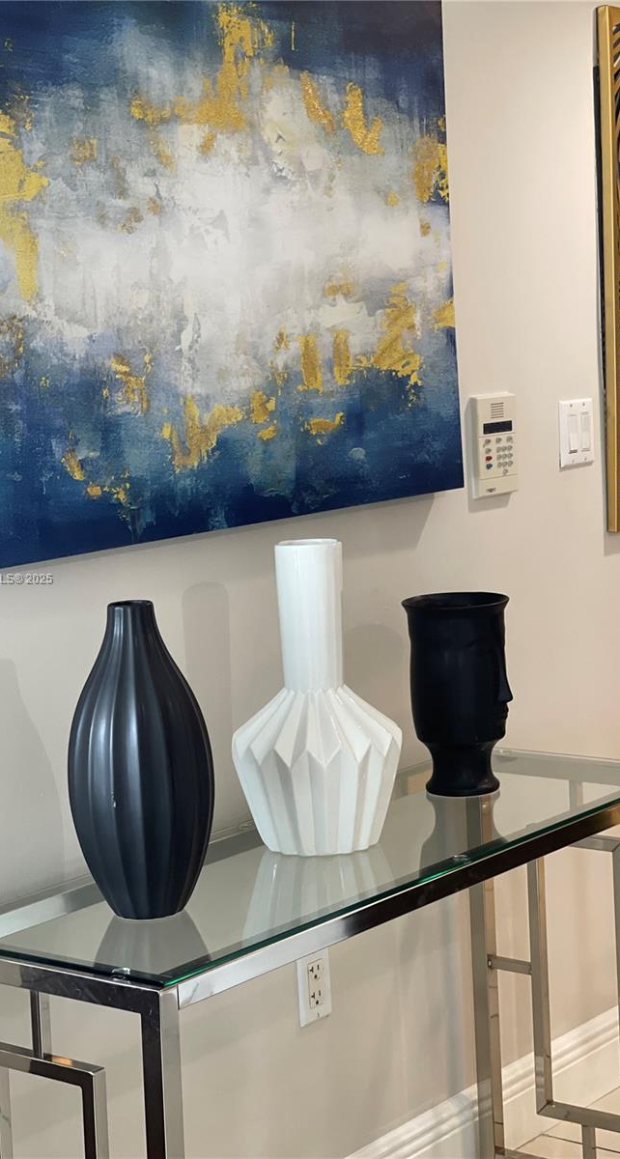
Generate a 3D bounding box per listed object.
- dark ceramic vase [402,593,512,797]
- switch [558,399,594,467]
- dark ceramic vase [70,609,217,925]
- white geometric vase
[{"bbox_3d":[0.226,0.171,3.193,0.166,0.280,0.159,1,8,30],"label":"dark ceramic vase"},{"bbox_3d":[0.469,-0.257,3.775,0.009,0.117,0.115,3,9,38],"label":"switch"},{"bbox_3d":[-0.202,0.215,2.585,0.176,0.377,0.176,-3,7,0],"label":"dark ceramic vase"},{"bbox_3d":[0.005,0.155,2.870,0.228,0.408,0.228,-3,7,0],"label":"white geometric vase"}]

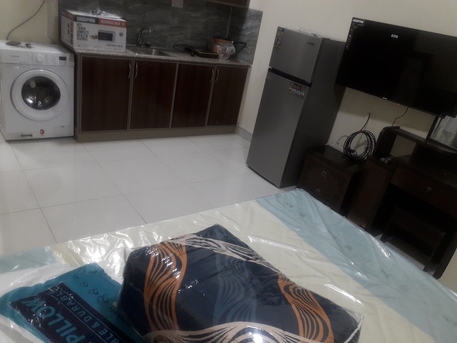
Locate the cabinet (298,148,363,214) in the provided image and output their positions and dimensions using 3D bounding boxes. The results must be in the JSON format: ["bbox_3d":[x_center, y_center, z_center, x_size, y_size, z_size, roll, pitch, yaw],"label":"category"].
[{"bbox_3d":[1.018,0.070,3.415,0.380,0.415,0.520,-8,31,-37],"label":"cabinet"}]

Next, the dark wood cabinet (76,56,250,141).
[{"bbox_3d":[-0.772,-0.908,4.163,2.020,0.880,0.570,-8,31,-37],"label":"dark wood cabinet"}]

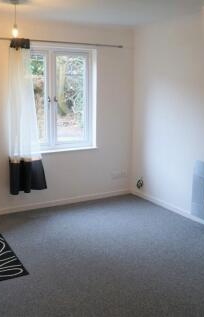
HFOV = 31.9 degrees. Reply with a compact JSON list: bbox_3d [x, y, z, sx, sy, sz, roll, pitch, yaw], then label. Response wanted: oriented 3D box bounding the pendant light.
[{"bbox_3d":[-0.874,-1.398,3.605,0.065,0.345,0.065,-5,12,-28],"label":"pendant light"}]

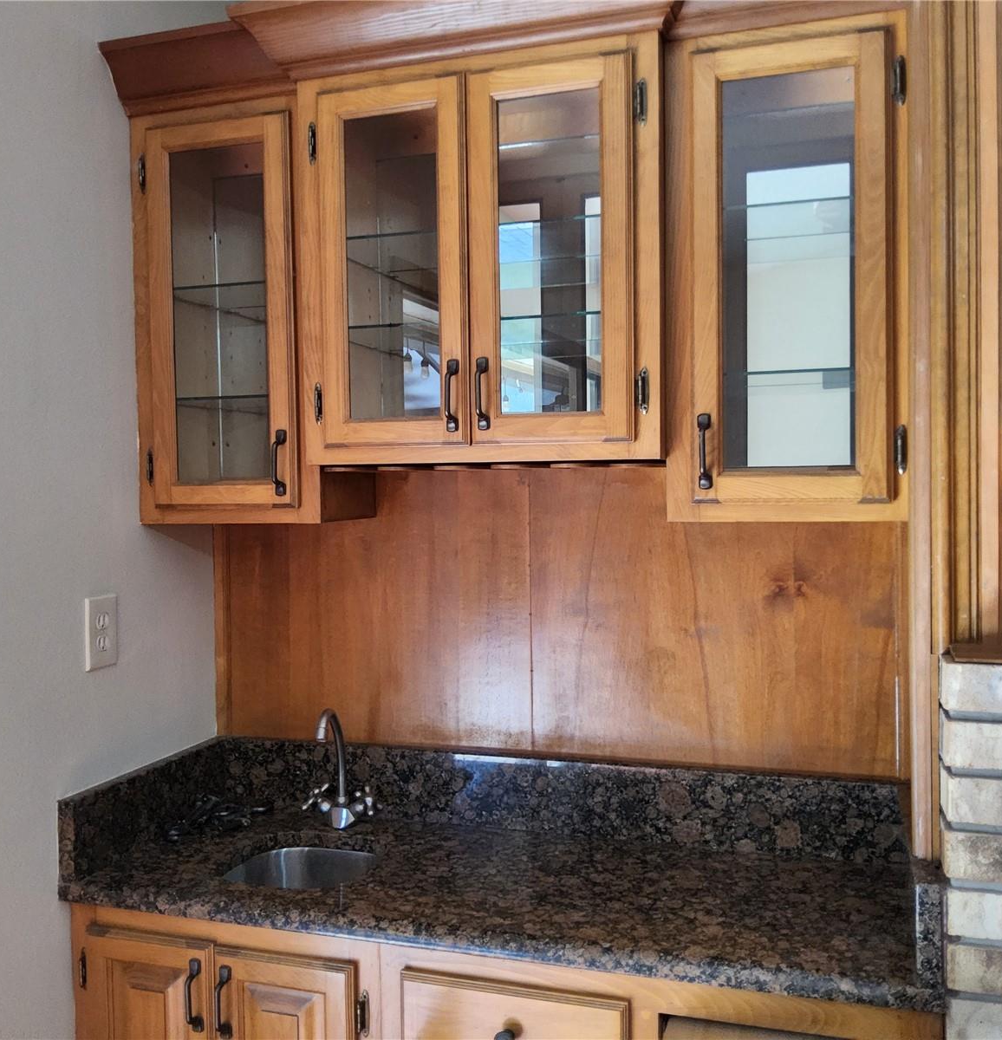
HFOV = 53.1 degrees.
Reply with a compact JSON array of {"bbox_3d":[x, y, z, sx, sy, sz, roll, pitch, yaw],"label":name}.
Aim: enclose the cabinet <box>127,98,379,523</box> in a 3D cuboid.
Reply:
[{"bbox_3d":[-0.456,-0.363,1.871,0.365,0.734,0.246,0,2,17],"label":"cabinet"}]

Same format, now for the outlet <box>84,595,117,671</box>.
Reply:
[{"bbox_3d":[-0.686,0.194,1.725,0.006,0.123,0.076,0,2,17],"label":"outlet"}]

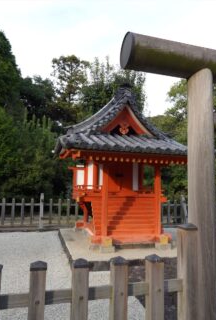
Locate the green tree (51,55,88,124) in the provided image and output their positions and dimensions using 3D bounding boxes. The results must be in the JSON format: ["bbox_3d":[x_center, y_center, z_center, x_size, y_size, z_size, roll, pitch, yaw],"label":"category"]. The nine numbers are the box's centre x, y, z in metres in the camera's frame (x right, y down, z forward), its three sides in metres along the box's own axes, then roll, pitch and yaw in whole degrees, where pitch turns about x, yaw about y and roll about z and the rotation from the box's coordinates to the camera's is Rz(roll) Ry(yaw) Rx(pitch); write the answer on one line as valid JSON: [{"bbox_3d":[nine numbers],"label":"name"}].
[{"bbox_3d":[-3.699,-3.409,21.955,3.600,12.823,3.600,2,-5,-16],"label":"green tree"}]

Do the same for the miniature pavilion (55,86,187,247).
[{"bbox_3d":[0.294,0.138,5.590,2.860,3.380,2.680,2,-5,-16],"label":"miniature pavilion"}]

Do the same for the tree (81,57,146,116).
[{"bbox_3d":[0.398,-3.027,20.493,5.600,11.928,5.600,2,-5,-16],"label":"tree"}]

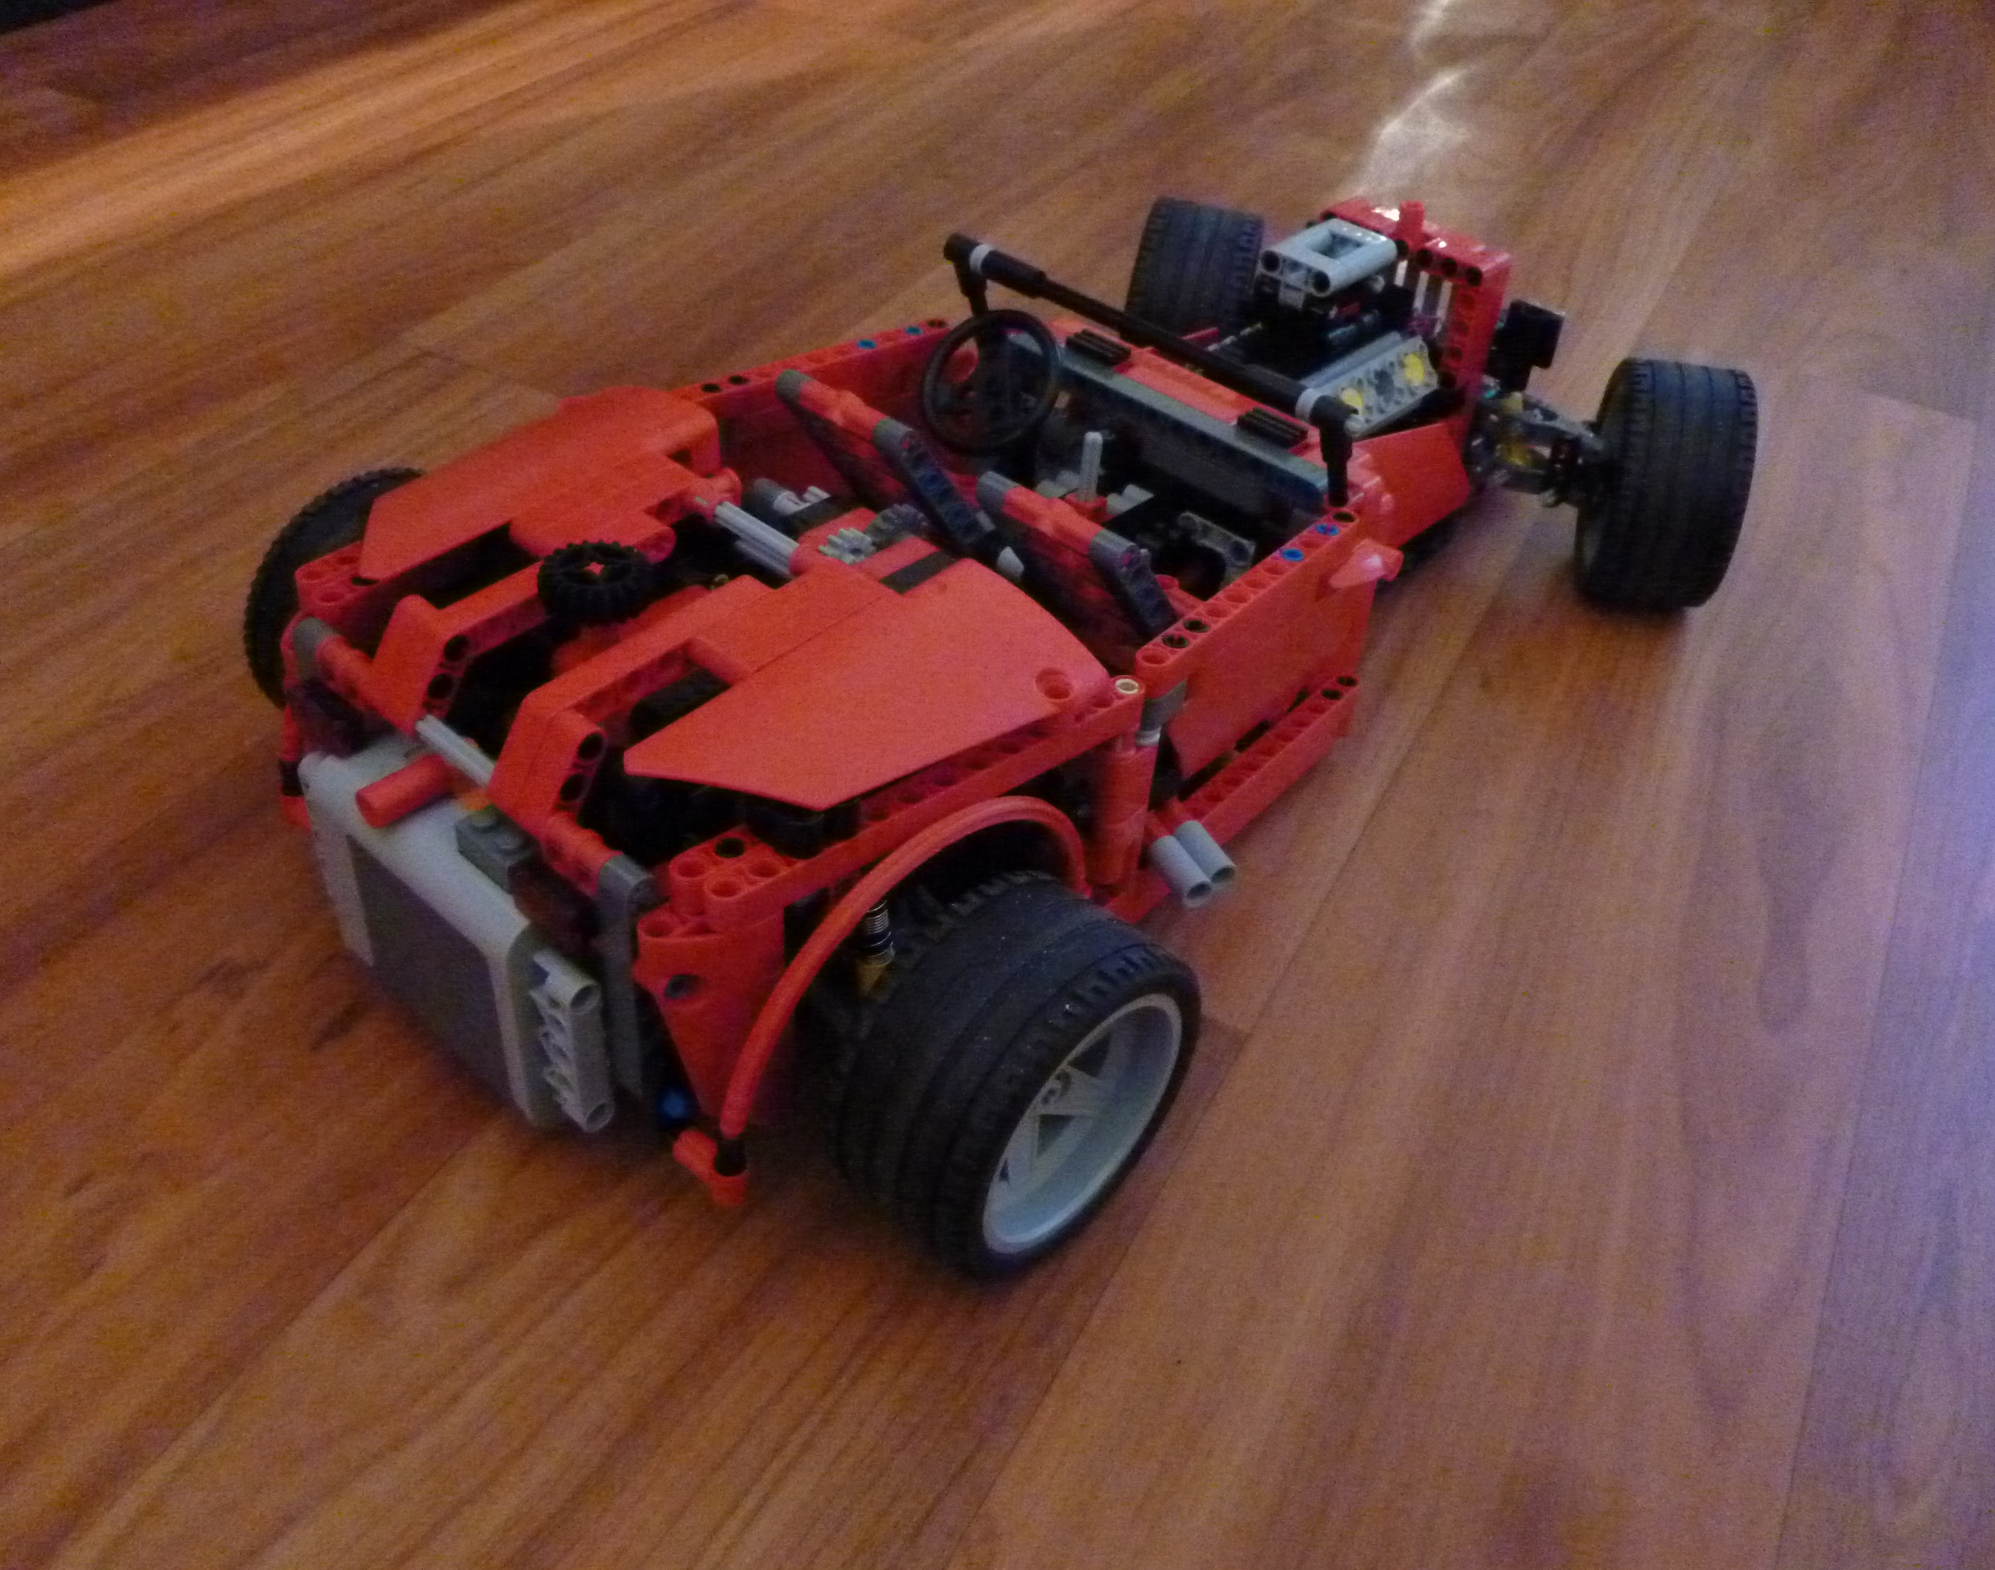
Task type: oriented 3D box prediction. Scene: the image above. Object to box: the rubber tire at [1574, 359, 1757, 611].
[{"bbox_3d":[0.195,-0.088,0.496,0.036,0.068,0.068,9,40,10],"label":"rubber tire"}]

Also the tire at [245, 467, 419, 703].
[{"bbox_3d":[-0.142,-0.038,0.411,0.036,0.068,0.068,32,48,29],"label":"tire"}]

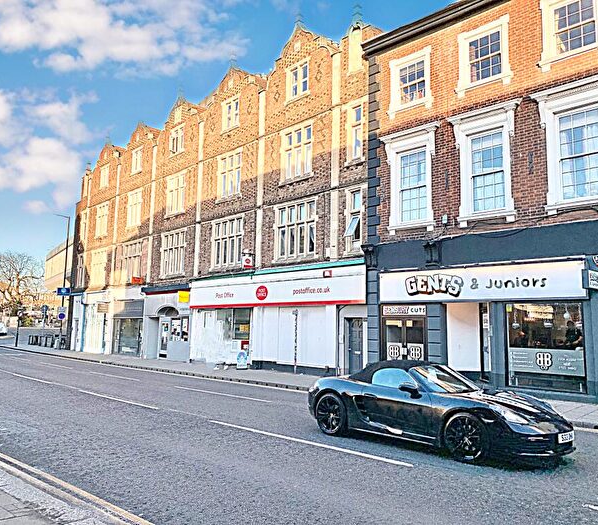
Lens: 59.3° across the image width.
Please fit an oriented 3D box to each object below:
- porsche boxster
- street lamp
[{"bbox_3d":[2.045,2.305,8.770,1.840,1.280,4.380,9,-11,-44],"label":"porsche boxster"},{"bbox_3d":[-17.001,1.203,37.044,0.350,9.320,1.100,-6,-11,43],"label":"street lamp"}]

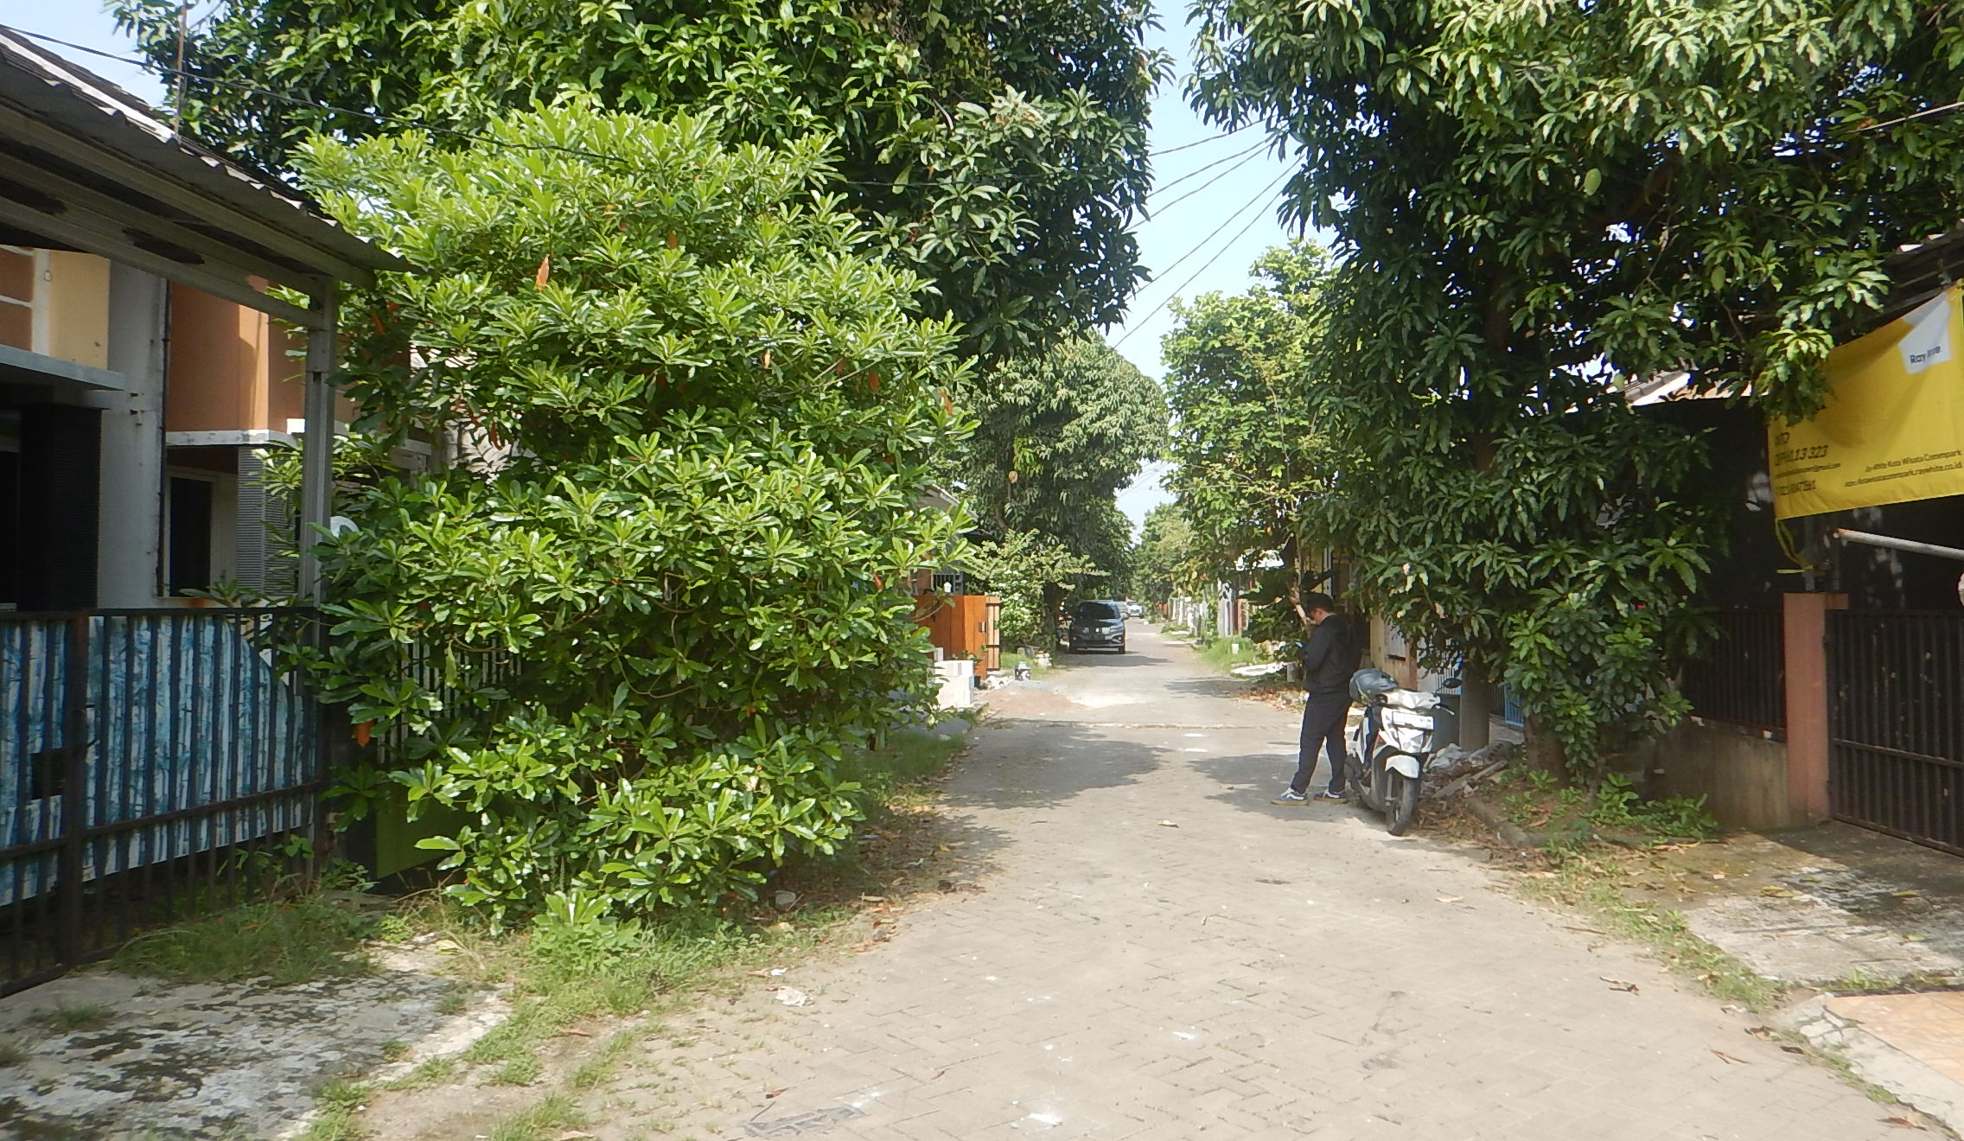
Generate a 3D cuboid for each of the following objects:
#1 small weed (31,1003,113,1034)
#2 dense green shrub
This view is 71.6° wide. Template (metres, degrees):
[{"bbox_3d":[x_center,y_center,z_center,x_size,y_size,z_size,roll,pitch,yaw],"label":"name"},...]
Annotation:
[{"bbox_3d":[-3.320,1.635,4.970,0.290,0.065,0.190,0,-1,6],"label":"small weed"},{"bbox_3d":[-1.970,-0.450,8.050,3.750,4.400,3.300,0,-1,6],"label":"dense green shrub"}]

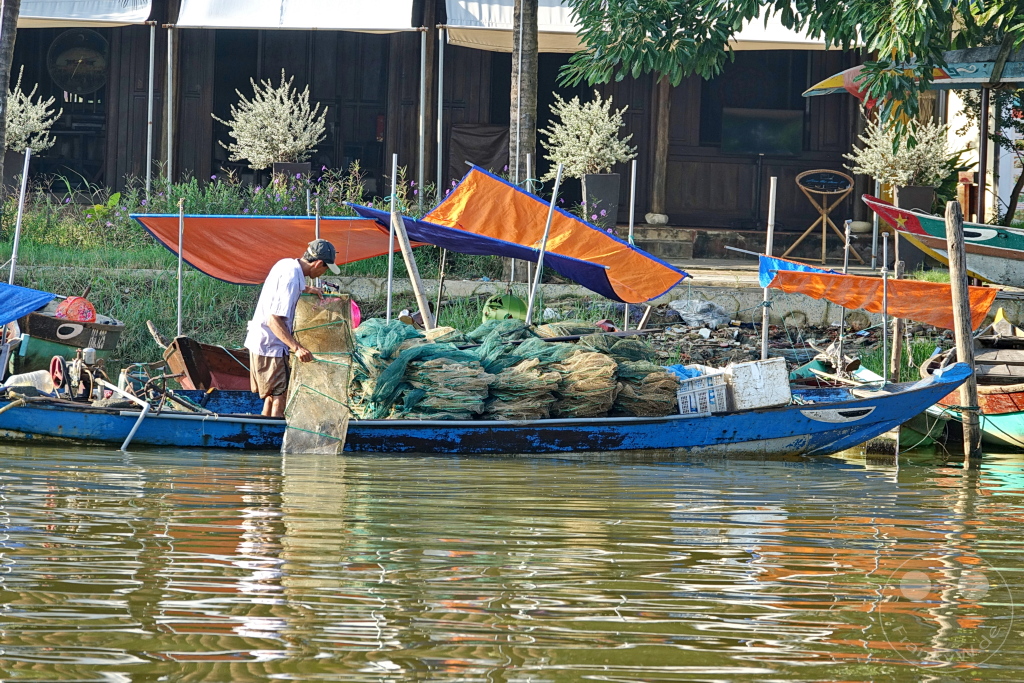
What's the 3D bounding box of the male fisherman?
[{"bbox_3d":[-1.439,0.078,42.500,0.600,1.500,0.500,1,1,-26],"label":"male fisherman"}]

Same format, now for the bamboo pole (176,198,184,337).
[{"bbox_3d":[-2.341,-0.501,46.000,0.040,1.020,0.040,1,1,0],"label":"bamboo pole"}]

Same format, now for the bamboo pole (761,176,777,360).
[{"bbox_3d":[1.792,-0.461,45.500,0.050,1.380,0.050,3,1,0],"label":"bamboo pole"}]

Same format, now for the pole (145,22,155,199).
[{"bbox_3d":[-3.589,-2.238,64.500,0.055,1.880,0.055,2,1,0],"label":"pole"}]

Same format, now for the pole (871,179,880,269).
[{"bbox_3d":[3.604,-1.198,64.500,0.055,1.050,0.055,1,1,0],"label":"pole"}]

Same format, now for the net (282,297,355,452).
[{"bbox_3d":[-1.254,0.213,42.000,0.440,1.040,0.280,1,1,6],"label":"net"}]

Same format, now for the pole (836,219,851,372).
[{"bbox_3d":[2.341,-0.325,46.000,0.045,1.080,0.045,3,1,0],"label":"pole"}]

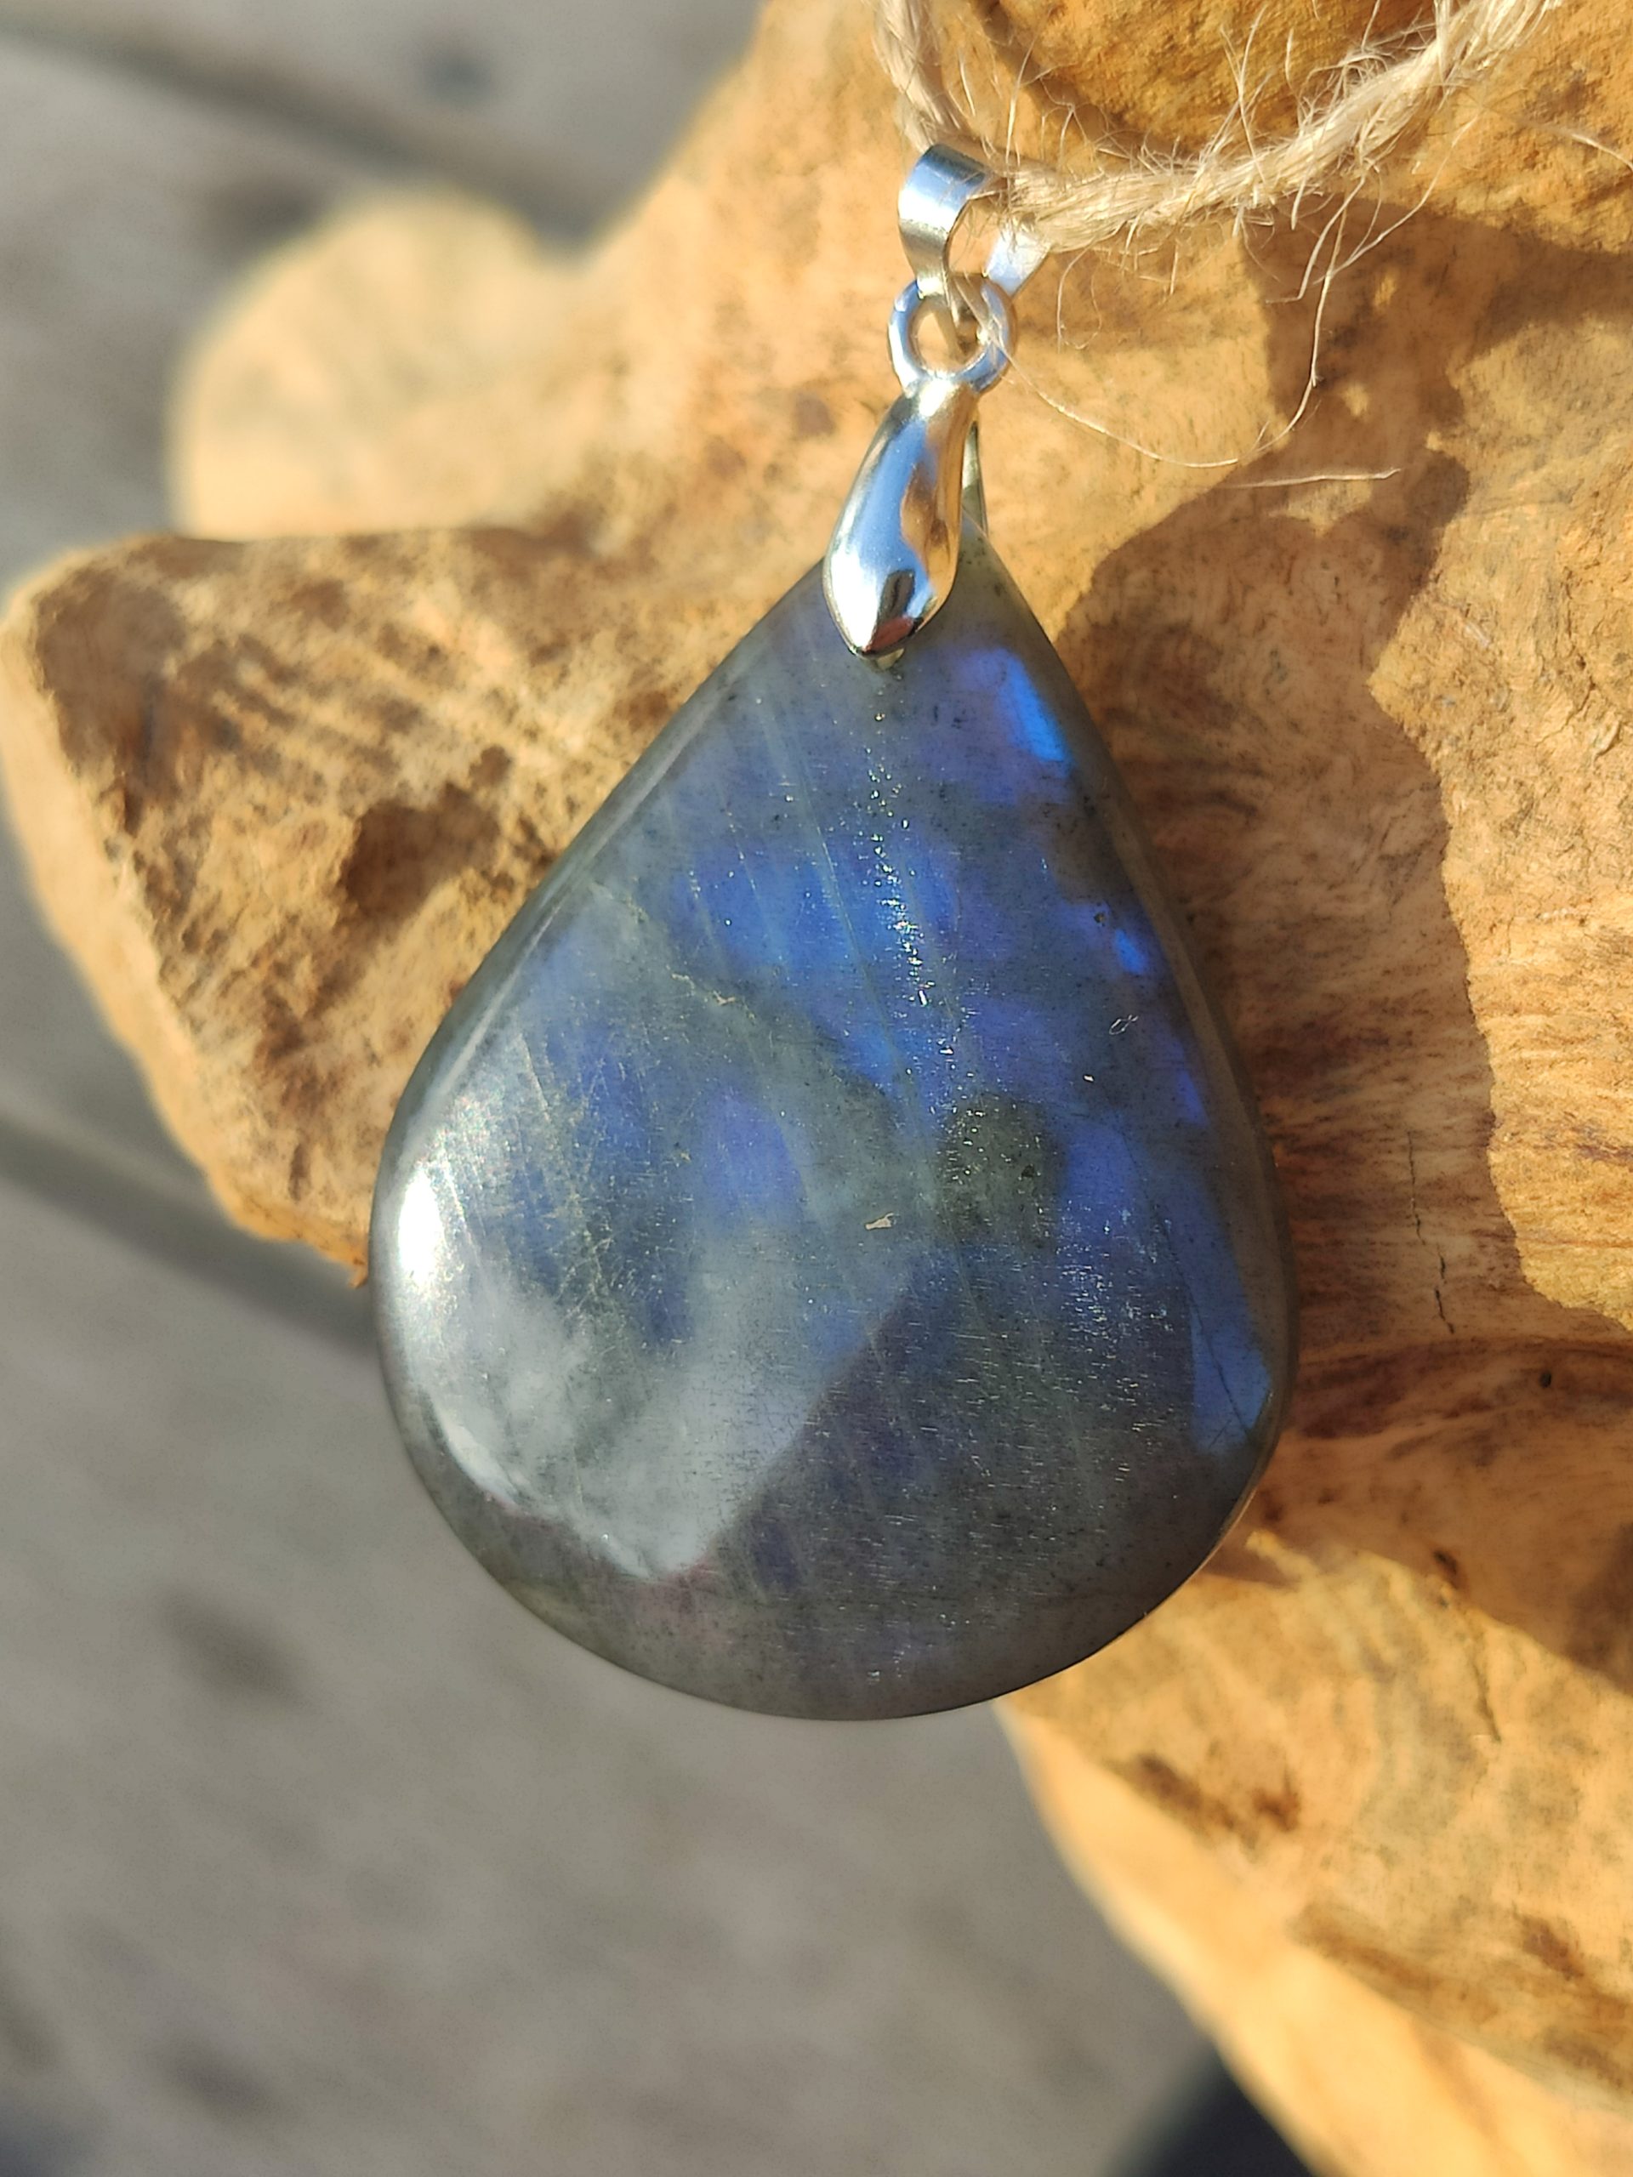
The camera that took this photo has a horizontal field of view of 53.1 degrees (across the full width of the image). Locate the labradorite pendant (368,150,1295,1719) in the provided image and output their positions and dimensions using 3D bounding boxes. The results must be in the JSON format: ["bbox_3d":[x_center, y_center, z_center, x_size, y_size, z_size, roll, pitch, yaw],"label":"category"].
[{"bbox_3d":[0.002,-0.007,0.071,0.040,0.009,0.067,4,88,7],"label":"labradorite pendant"}]

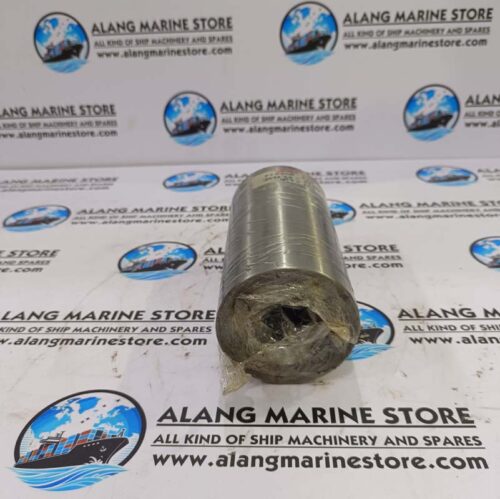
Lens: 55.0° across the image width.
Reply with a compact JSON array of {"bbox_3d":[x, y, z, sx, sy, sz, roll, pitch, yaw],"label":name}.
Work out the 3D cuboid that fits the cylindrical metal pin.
[{"bbox_3d":[0.027,0.007,0.386,0.092,0.092,0.180,-2,29,3],"label":"cylindrical metal pin"}]

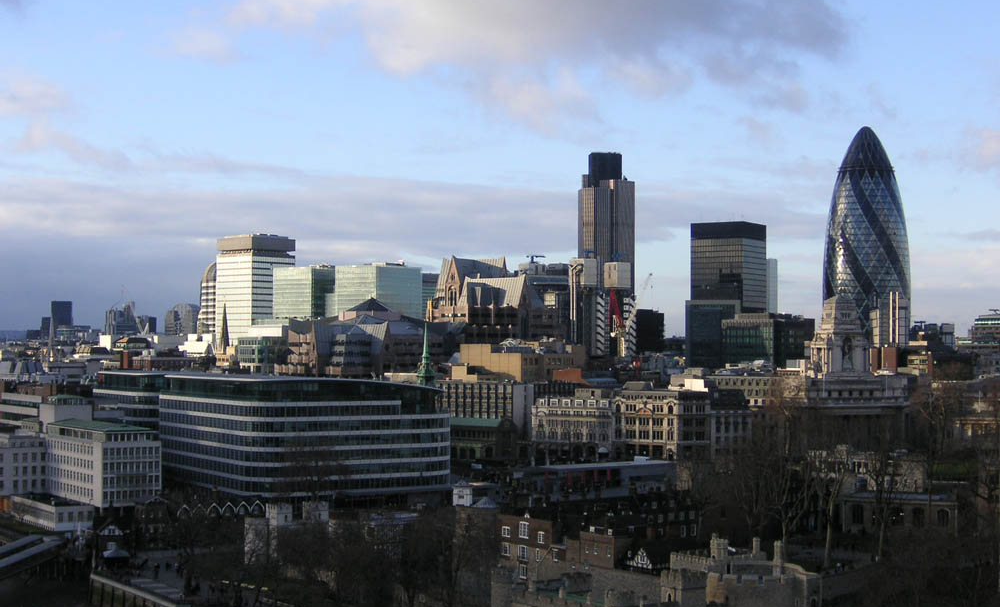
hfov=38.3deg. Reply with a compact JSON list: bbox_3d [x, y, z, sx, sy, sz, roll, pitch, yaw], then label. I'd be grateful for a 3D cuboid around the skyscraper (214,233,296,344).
[{"bbox_3d":[-139.320,8.170,822.550,30.500,92.000,32.700,-1,-2,39],"label":"skyscraper"}]

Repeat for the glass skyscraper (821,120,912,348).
[{"bbox_3d":[248.970,-29.990,977.750,56.500,180.000,56.500,0,-1,14],"label":"glass skyscraper"}]

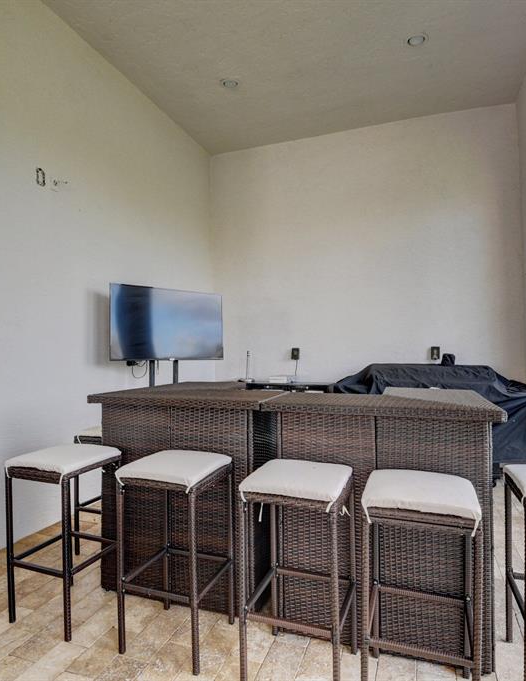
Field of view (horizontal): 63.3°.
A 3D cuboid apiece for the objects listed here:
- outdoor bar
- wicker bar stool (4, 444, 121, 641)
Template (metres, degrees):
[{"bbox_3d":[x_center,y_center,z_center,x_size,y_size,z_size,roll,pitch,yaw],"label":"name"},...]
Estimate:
[{"bbox_3d":[0.169,0.846,2.513,2.050,1.076,1.052,-1,-2,19],"label":"outdoor bar"},{"bbox_3d":[-0.998,0.984,2.191,0.400,0.795,0.379,-1,-2,21],"label":"wicker bar stool"}]

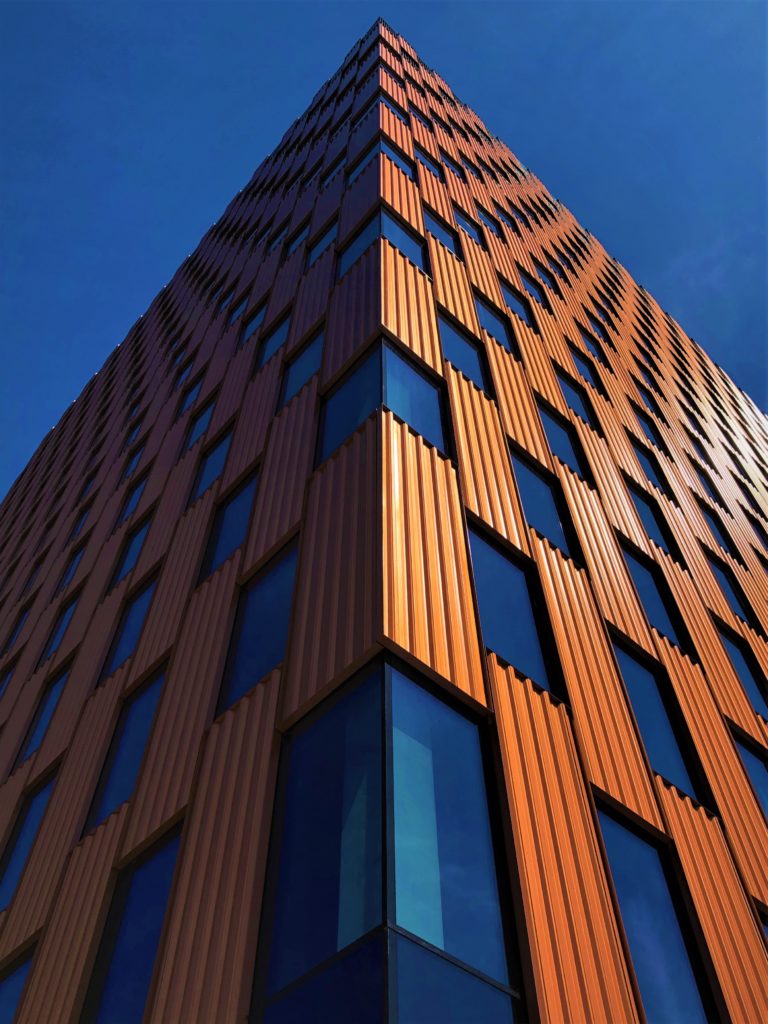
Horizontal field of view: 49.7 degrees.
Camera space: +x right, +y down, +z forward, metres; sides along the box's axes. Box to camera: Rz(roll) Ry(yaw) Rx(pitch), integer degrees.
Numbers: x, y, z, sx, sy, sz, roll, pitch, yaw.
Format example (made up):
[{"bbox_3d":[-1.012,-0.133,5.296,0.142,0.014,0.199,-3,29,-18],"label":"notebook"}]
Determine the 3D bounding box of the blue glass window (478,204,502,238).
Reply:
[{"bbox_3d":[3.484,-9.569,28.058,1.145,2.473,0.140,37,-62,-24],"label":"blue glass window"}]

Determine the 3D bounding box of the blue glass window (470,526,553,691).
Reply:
[{"bbox_3d":[1.418,1.155,9.722,1.199,2.218,0.122,36,-62,-23],"label":"blue glass window"}]

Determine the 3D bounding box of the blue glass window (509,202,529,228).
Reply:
[{"bbox_3d":[5.709,-12.547,35.448,1.199,2.218,0.122,36,-62,-23],"label":"blue glass window"}]

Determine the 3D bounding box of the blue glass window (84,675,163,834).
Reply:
[{"bbox_3d":[-3.386,3.187,11.066,0.122,2.218,1.199,36,-62,-23],"label":"blue glass window"}]

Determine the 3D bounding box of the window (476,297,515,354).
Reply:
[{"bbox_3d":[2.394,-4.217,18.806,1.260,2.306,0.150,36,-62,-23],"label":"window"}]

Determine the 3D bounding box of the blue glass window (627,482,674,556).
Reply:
[{"bbox_3d":[5.305,0.104,16.719,1.220,2.350,0.200,35,-61,-23],"label":"blue glass window"}]

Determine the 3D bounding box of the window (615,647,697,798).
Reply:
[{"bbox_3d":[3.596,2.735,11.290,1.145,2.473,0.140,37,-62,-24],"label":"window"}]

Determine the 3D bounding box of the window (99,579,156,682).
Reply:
[{"bbox_3d":[-4.362,2.057,14.729,0.150,2.410,1.371,36,-62,-23],"label":"window"}]

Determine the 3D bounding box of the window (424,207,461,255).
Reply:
[{"bbox_3d":[1.397,-6.908,20.564,1.220,2.350,0.200,35,-61,-23],"label":"window"}]

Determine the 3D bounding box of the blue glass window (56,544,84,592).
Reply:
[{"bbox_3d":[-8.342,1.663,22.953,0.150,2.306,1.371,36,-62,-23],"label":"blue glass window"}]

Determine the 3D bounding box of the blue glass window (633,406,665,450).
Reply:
[{"bbox_3d":[7.857,-2.368,24.656,1.199,2.218,0.122,36,-62,-23],"label":"blue glass window"}]

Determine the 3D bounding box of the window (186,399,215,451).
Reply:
[{"bbox_3d":[-4.448,-2.068,20.234,0.122,2.218,1.199,36,-62,-23],"label":"window"}]

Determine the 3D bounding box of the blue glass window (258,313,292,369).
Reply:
[{"bbox_3d":[-2.399,-3.779,18.444,0.200,2.350,1.220,37,-62,-24],"label":"blue glass window"}]

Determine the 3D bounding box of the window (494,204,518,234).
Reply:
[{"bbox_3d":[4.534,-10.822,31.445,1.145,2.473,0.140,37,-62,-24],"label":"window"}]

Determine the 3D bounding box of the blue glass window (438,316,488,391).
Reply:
[{"bbox_3d":[1.417,-2.793,15.044,1.280,2.620,0.120,35,-61,-23],"label":"blue glass window"}]

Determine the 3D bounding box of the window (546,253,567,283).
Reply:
[{"bbox_3d":[6.873,-9.687,33.290,1.199,2.218,0.122,36,-62,-23],"label":"window"}]

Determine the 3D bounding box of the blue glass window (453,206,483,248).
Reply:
[{"bbox_3d":[2.366,-8.129,23.632,1.220,2.350,0.200,35,-61,-23],"label":"blue glass window"}]

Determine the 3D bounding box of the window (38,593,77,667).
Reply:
[{"bbox_3d":[-7.543,2.844,19.895,0.140,2.473,1.286,35,-61,-23],"label":"window"}]

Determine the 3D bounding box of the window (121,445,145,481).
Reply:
[{"bbox_3d":[-7.157,-1.393,23.736,0.200,2.350,1.220,37,-62,-24],"label":"window"}]

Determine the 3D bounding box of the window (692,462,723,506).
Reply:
[{"bbox_3d":[9.106,-0.877,23.581,1.220,2.350,0.200,35,-61,-23],"label":"window"}]

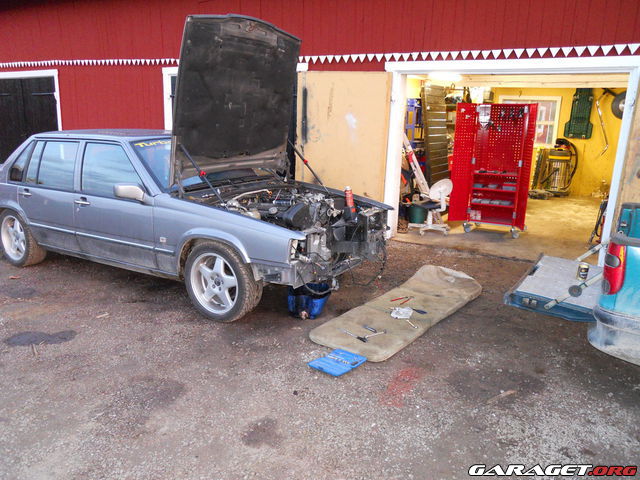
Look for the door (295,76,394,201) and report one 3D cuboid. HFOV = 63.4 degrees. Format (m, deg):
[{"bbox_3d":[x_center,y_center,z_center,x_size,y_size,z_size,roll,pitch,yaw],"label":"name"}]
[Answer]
[{"bbox_3d":[0.291,-1.125,6.870,1.210,2.090,0.060,3,14,10],"label":"door"}]

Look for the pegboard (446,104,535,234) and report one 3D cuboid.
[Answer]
[{"bbox_3d":[2.475,-1.026,7.304,1.042,1.720,0.594,9,16,30],"label":"pegboard"}]

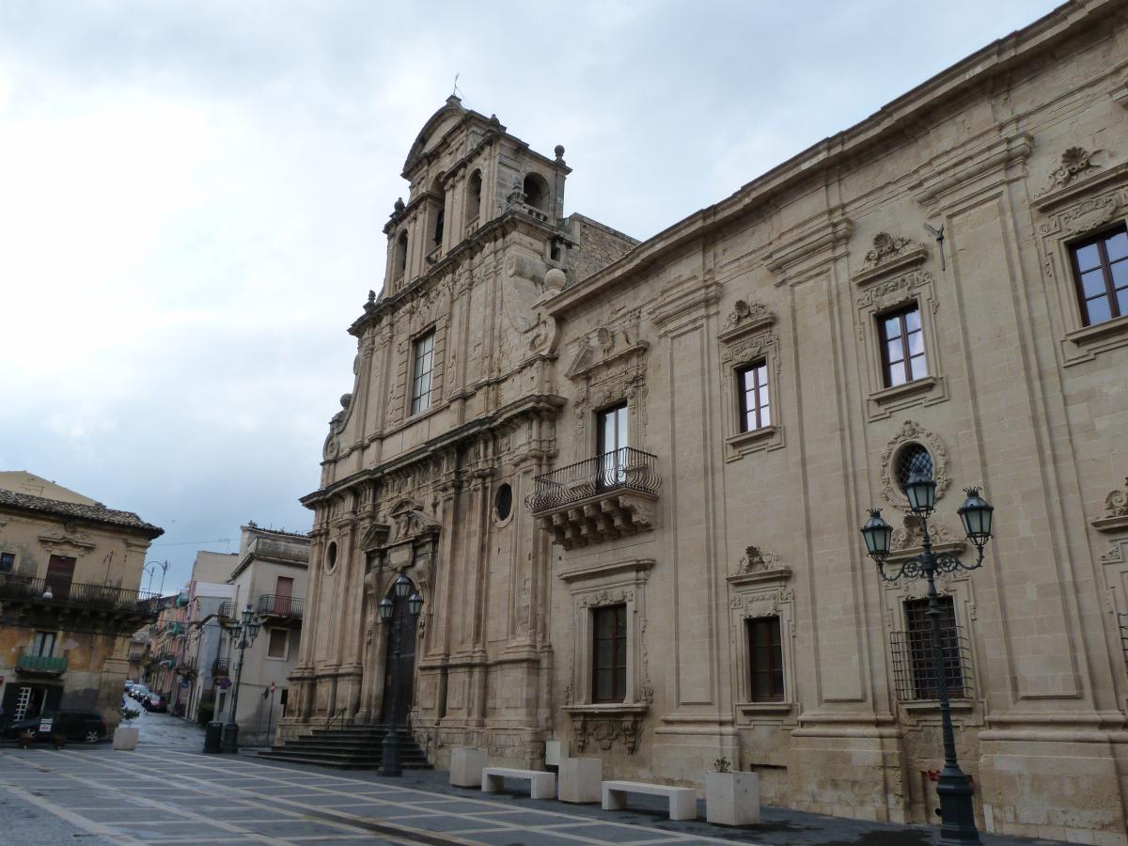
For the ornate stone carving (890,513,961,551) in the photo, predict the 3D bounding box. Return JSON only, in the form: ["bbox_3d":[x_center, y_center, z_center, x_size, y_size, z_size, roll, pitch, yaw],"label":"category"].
[{"bbox_3d":[6.612,2.011,15.601,0.300,0.580,1.190,16,-24,-37],"label":"ornate stone carving"}]

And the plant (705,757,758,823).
[{"bbox_3d":[2.778,6.067,14.066,0.580,1.000,0.580,16,-24,-36],"label":"plant"}]

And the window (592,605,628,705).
[{"bbox_3d":[1.250,6.044,22.259,0.200,2.459,1.448,16,-24,-36],"label":"window"}]

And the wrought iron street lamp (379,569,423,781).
[{"bbox_3d":[-4.436,6.700,22.887,0.600,5.200,1.950,16,-24,-36],"label":"wrought iron street lamp"}]

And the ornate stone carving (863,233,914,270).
[{"bbox_3d":[6.706,-3.551,17.584,0.300,0.610,1.180,16,-24,-37],"label":"ornate stone carving"}]

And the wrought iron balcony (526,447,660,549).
[{"bbox_3d":[0.666,2.113,22.416,1.300,1.910,3.820,16,-24,-37],"label":"wrought iron balcony"}]

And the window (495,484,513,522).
[{"bbox_3d":[-1.794,2.499,26.448,0.200,1.185,0.952,16,-24,-36],"label":"window"}]

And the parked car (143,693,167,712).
[{"bbox_3d":[-33.744,23.009,69.638,1.720,1.520,3.900,11,-21,-26],"label":"parked car"}]

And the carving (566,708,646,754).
[{"bbox_3d":[1.026,7.522,20.634,0.430,1.020,2.350,16,-24,-37],"label":"carving"}]

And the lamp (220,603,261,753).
[{"bbox_3d":[-11.999,9.451,31.567,0.600,5.250,1.950,16,-24,-36],"label":"lamp"}]

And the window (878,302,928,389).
[{"bbox_3d":[6.631,-1.507,16.602,0.150,1.577,0.911,16,-24,-36],"label":"window"}]

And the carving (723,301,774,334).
[{"bbox_3d":[4.345,-2.571,20.247,0.300,0.630,1.240,16,-24,-37],"label":"carving"}]

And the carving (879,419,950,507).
[{"bbox_3d":[6.497,0.771,15.677,0.220,1.672,1.337,16,-24,-36],"label":"carving"}]

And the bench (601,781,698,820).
[{"bbox_3d":[1.498,6.752,15.170,0.470,0.460,1.870,16,-24,-37],"label":"bench"}]

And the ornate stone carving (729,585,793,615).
[{"bbox_3d":[4.220,3.830,18.153,0.200,0.500,1.570,16,-24,-37],"label":"ornate stone carving"}]

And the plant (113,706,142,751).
[{"bbox_3d":[-17.569,12.312,34.176,0.740,1.630,0.740,16,-24,-37],"label":"plant"}]

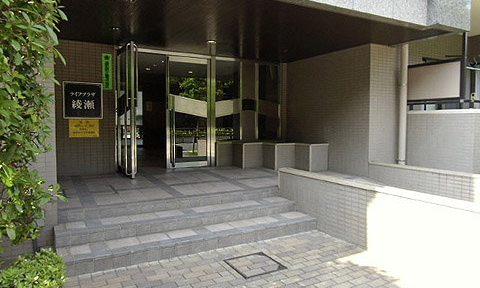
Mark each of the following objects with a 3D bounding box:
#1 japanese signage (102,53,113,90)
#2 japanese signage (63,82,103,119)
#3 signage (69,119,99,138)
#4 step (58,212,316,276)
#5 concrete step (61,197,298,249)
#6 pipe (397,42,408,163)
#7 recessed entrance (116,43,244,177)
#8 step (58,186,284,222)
[{"bbox_3d":[-2.244,-1.218,5.648,0.156,0.611,0.020,-1,3,-29],"label":"japanese signage"},{"bbox_3d":[-2.571,-0.708,5.484,0.594,0.597,0.040,-1,3,-29],"label":"japanese signage"},{"bbox_3d":[-2.574,-0.253,5.519,0.453,0.300,0.020,-1,3,-29],"label":"signage"},{"bbox_3d":[-0.385,1.046,3.689,2.879,0.148,0.407,-1,3,-29],"label":"step"},{"bbox_3d":[-0.589,0.889,4.053,2.879,0.125,0.441,-1,3,-29],"label":"concrete step"},{"bbox_3d":[2.830,-0.682,5.750,0.114,2.120,0.114,-1,3,-29],"label":"pipe"},{"bbox_3d":[-0.927,-0.602,6.119,2.512,2.168,0.630,-1,3,-29],"label":"recessed entrance"},{"bbox_3d":[-0.782,0.739,4.396,2.879,0.136,0.360,-1,3,-29],"label":"step"}]

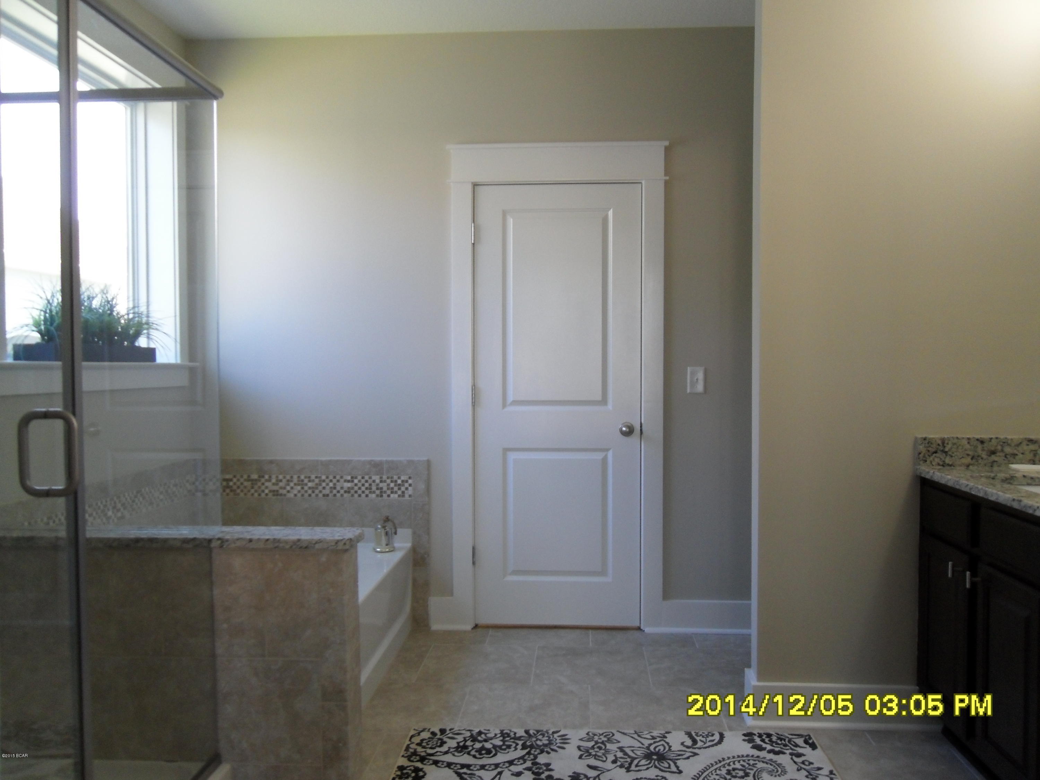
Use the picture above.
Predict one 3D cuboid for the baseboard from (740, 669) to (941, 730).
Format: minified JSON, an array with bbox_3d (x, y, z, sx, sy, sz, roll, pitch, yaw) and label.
[{"bbox_3d":[1.080,1.048,2.870,0.627,0.143,0.168,0,1,4],"label":"baseboard"}]

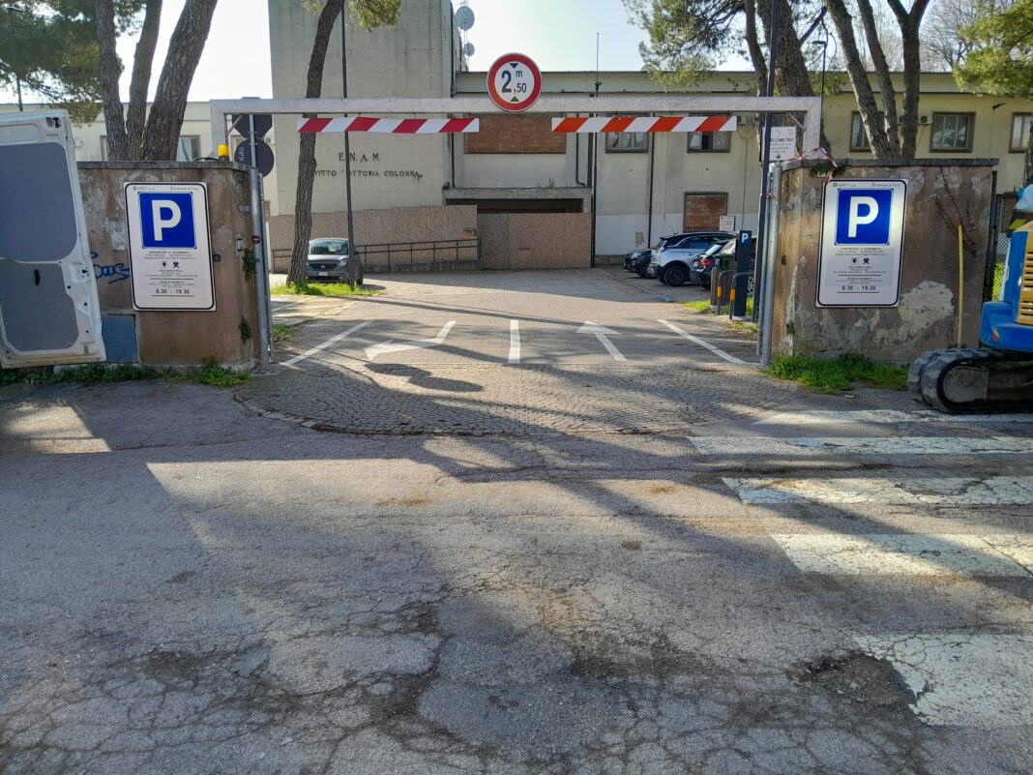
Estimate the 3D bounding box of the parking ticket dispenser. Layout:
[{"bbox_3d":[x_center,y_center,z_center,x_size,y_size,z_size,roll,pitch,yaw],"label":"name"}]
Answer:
[{"bbox_3d":[4.360,-2.190,14.950,0.280,1.620,0.280,0,10,0],"label":"parking ticket dispenser"}]

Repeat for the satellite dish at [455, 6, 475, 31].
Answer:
[{"bbox_3d":[-2.933,-21.088,44.400,1.250,1.300,0.450,-6,12,-29],"label":"satellite dish"}]

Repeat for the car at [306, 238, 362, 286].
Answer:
[{"bbox_3d":[-6.380,-4.317,26.760,1.660,1.550,3.660,-1,10,-4],"label":"car"}]

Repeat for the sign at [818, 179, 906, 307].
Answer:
[{"bbox_3d":[3.752,-1.564,8.420,0.910,1.400,0.030,0,10,0],"label":"sign"}]

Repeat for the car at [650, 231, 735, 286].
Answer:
[{"bbox_3d":[6.400,-4.074,24.772,4.220,1.610,1.780,0,10,0],"label":"car"}]

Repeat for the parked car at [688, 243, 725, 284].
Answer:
[{"bbox_3d":[7.200,-3.560,22.527,4.150,1.480,1.780,0,10,-2],"label":"parked car"}]

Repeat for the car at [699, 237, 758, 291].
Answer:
[{"bbox_3d":[7.200,-3.273,20.852,4.150,1.540,1.780,0,10,-2],"label":"car"}]

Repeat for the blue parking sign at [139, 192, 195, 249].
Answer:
[{"bbox_3d":[-3.851,-1.848,8.570,0.600,0.600,0.030,0,10,0],"label":"blue parking sign"}]

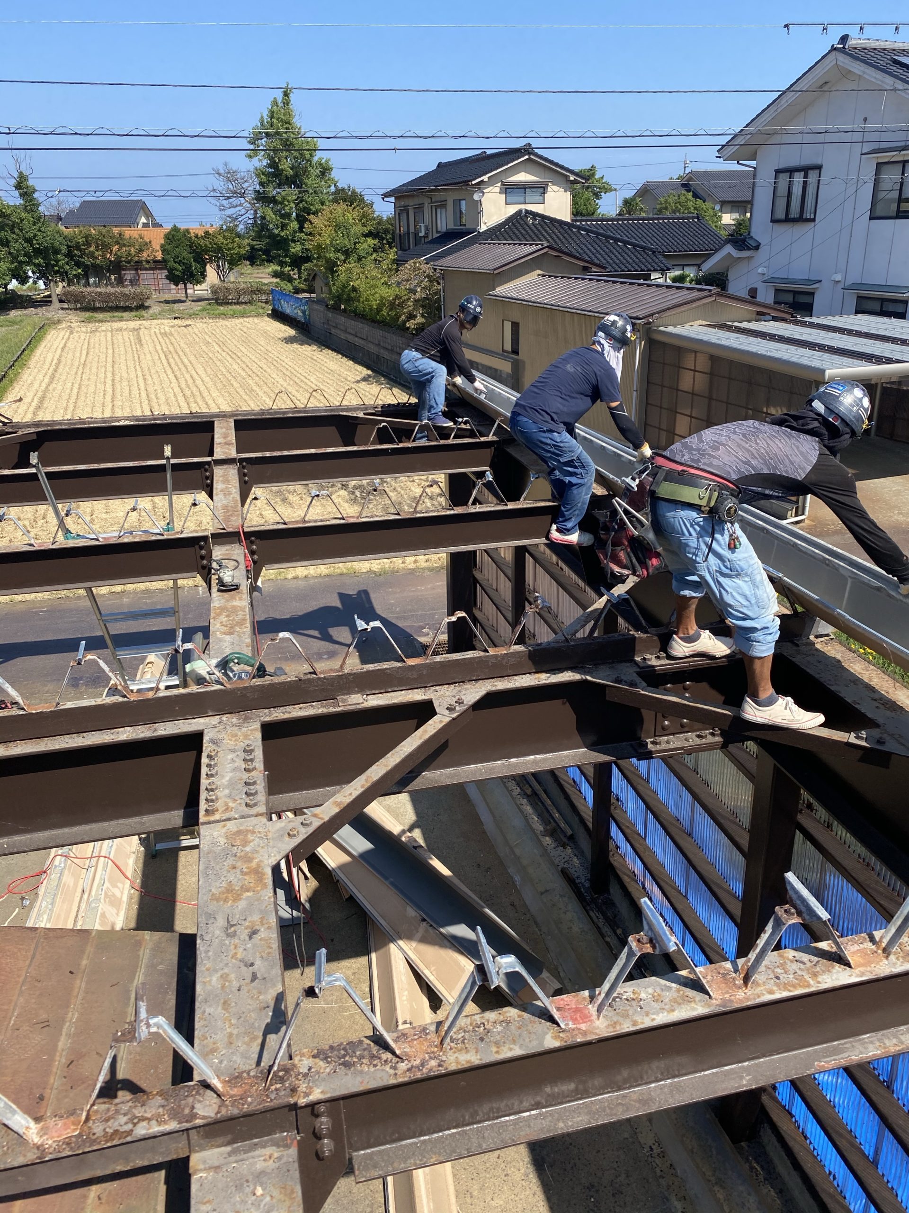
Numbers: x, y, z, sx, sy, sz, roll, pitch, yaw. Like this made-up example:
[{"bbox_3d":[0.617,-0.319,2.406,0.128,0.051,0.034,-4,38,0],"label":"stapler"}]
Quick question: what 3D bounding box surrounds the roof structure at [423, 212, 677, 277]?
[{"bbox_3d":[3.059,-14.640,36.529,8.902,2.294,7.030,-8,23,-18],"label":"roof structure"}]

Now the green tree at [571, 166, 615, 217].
[{"bbox_3d":[7.821,-20.883,52.038,3.200,7.590,3.200,2,23,8],"label":"green tree"}]

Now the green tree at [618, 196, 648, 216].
[{"bbox_3d":[9.847,-19.431,50.491,1.800,5.990,1.800,3,23,10],"label":"green tree"}]

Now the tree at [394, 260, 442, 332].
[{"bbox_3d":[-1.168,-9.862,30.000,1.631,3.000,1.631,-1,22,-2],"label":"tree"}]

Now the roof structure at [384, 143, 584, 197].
[{"bbox_3d":[0.778,-19.759,41.857,4.900,1.650,13.400,-8,23,-17],"label":"roof structure"}]

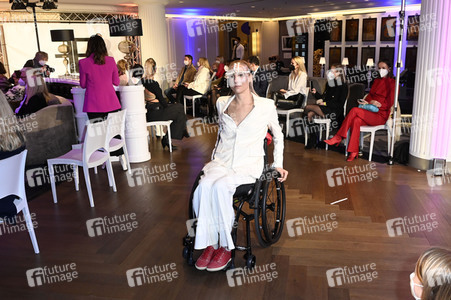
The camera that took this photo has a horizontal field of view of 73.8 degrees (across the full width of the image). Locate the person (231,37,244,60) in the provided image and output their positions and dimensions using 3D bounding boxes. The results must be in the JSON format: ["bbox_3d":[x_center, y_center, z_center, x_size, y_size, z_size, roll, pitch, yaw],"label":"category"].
[{"bbox_3d":[0.373,-2.486,9.192,0.480,1.780,0.320,11,21,35],"label":"person"}]

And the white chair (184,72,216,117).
[{"bbox_3d":[-0.608,-1.160,6.877,0.520,0.820,0.460,-12,20,-33],"label":"white chair"}]

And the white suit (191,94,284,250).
[{"bbox_3d":[0.067,0.134,2.310,0.580,1.080,0.600,4,18,17],"label":"white suit"}]

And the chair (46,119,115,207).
[{"bbox_3d":[-1.507,0.130,3.186,0.520,0.830,0.460,3,17,14],"label":"chair"}]

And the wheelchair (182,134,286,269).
[{"bbox_3d":[0.072,0.332,2.410,0.610,0.870,0.800,4,18,18],"label":"wheelchair"}]

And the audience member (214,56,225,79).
[{"bbox_3d":[-0.242,-1.668,7.622,0.750,1.280,0.500,-11,20,-30],"label":"audience member"}]

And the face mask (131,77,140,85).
[{"bbox_3d":[-1.430,-1.111,4.800,0.150,0.120,0.090,-3,32,-5],"label":"face mask"}]

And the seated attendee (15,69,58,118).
[{"bbox_3d":[-2.661,-0.506,4.426,0.550,1.260,0.800,-8,18,-22],"label":"seated attendee"}]

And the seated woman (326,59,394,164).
[{"bbox_3d":[1.897,-0.535,4.173,0.850,1.290,0.550,-11,20,-30],"label":"seated woman"}]

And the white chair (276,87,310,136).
[{"bbox_3d":[1.152,-0.698,5.397,0.520,0.840,0.460,-11,20,-30],"label":"white chair"}]

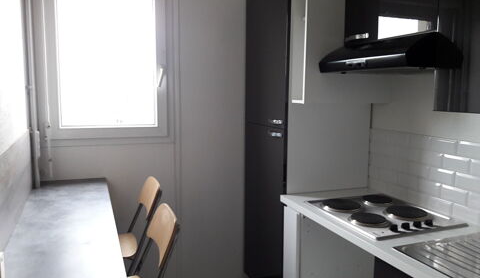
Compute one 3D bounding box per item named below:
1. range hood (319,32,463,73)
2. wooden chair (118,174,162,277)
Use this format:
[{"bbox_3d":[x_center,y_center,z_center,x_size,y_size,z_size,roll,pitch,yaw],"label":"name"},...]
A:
[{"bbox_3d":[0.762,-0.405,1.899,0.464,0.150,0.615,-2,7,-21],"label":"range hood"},{"bbox_3d":[-0.690,0.740,2.234,0.480,0.970,0.420,-2,7,-21],"label":"wooden chair"}]

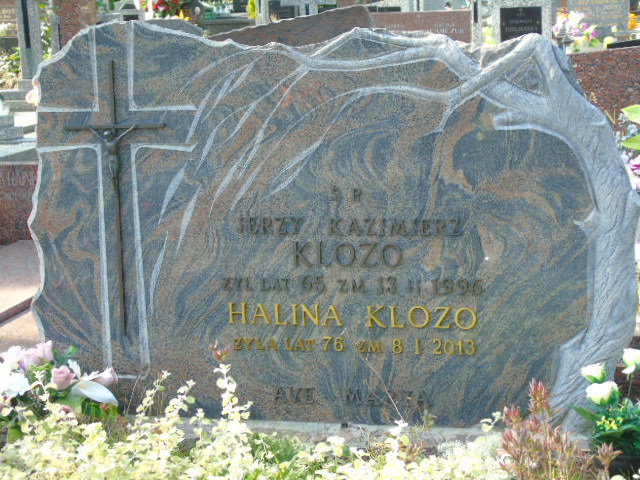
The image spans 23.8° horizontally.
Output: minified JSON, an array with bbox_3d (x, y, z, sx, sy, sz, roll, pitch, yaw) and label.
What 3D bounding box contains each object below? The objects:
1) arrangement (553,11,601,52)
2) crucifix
[{"bbox_3d":[1.776,-1.440,10.500,0.310,0.260,0.270,-1,12,3],"label":"arrangement"},{"bbox_3d":[-0.452,-0.086,3.381,0.234,0.625,0.045,0,12,11],"label":"crucifix"}]

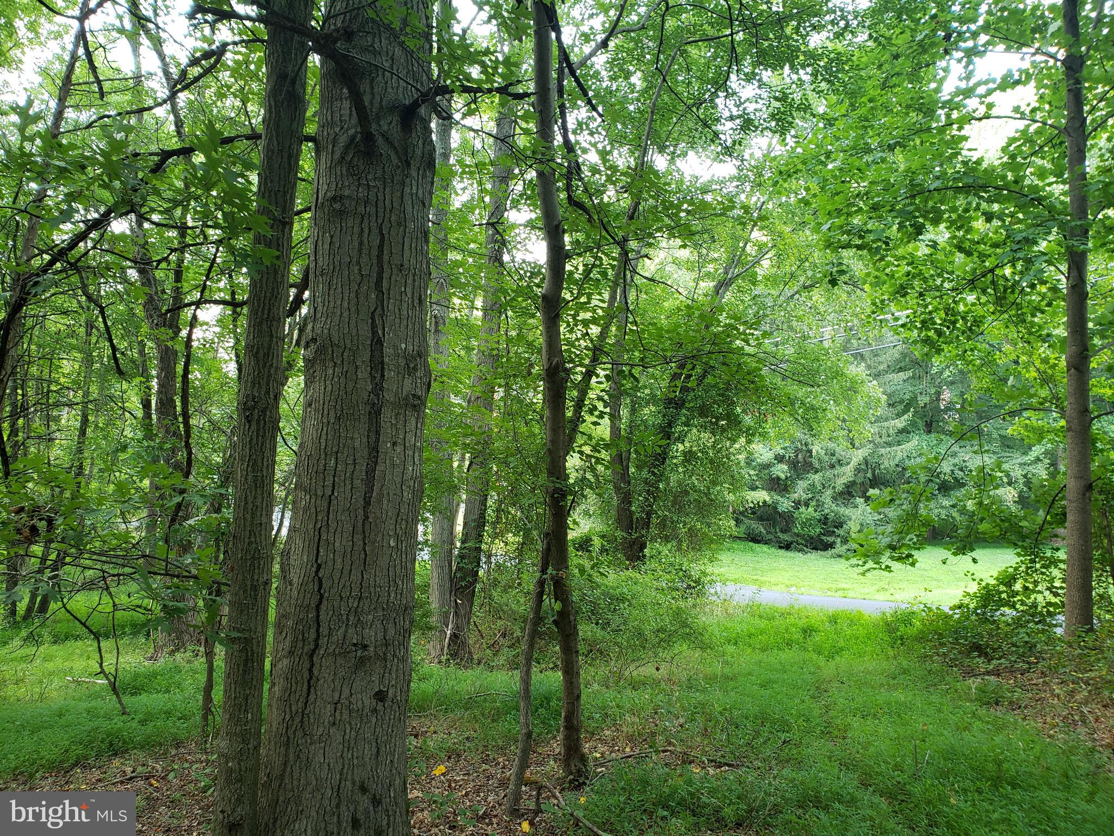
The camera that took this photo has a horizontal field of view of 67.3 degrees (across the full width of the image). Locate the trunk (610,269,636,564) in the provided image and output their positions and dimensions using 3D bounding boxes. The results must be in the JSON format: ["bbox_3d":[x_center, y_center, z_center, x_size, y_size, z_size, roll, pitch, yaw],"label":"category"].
[{"bbox_3d":[1.283,-0.048,16.225,0.420,5.643,0.420,1,-5,0],"label":"trunk"}]

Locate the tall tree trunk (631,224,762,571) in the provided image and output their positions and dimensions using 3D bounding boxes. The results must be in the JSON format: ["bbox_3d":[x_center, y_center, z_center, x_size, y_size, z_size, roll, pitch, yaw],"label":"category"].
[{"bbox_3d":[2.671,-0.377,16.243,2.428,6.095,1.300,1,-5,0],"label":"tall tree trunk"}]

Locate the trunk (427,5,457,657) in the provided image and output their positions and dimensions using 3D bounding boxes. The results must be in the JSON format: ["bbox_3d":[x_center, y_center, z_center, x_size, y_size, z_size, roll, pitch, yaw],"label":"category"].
[{"bbox_3d":[-1.149,-0.869,8.400,0.280,6.550,0.280,1,-4,0],"label":"trunk"}]

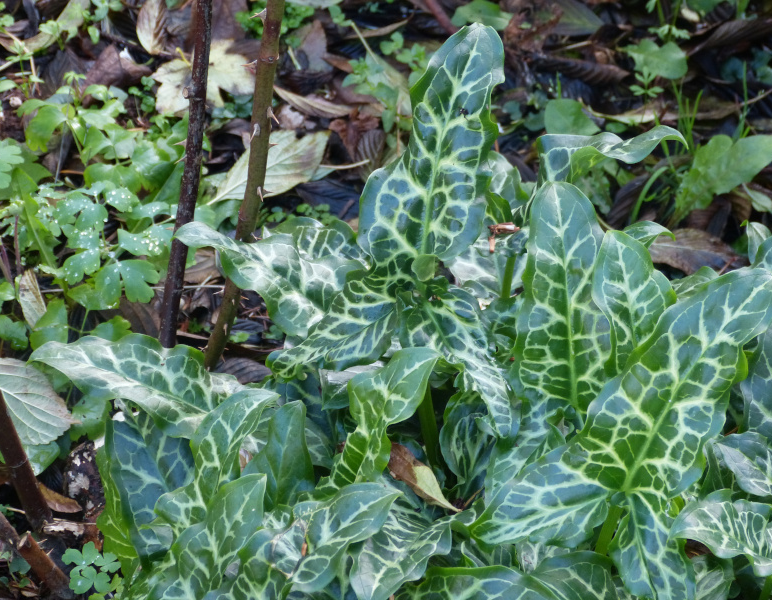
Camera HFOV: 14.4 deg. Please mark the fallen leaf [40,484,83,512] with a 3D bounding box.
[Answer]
[{"bbox_3d":[-0.204,0.124,1.910,0.027,0.012,0.018,0,35,0],"label":"fallen leaf"}]

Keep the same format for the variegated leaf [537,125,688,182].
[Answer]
[{"bbox_3d":[0.143,-0.092,1.950,0.095,0.030,0.040,-3,35,-5],"label":"variegated leaf"}]

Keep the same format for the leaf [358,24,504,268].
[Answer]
[{"bbox_3d":[0.029,-0.093,1.880,0.075,0.155,0.040,18,13,13],"label":"leaf"}]

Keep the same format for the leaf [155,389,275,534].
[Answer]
[{"bbox_3d":[-0.100,0.094,1.790,0.045,0.090,0.040,37,19,7],"label":"leaf"}]

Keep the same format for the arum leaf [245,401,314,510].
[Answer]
[{"bbox_3d":[-0.067,0.099,1.940,0.042,0.071,0.025,5,9,2],"label":"arum leaf"}]

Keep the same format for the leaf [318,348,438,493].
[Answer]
[{"bbox_3d":[-0.009,0.071,1.840,0.050,0.105,0.045,37,18,7],"label":"leaf"}]

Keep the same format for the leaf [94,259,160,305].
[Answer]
[{"bbox_3d":[-0.172,-0.012,2.030,0.043,0.020,0.026,0,35,0],"label":"leaf"}]

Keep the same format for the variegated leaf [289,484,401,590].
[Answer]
[{"bbox_3d":[-0.028,0.146,1.890,0.080,0.028,0.041,-40,65,-12],"label":"variegated leaf"}]

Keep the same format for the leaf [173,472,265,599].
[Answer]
[{"bbox_3d":[-0.103,0.145,1.880,0.045,0.032,0.080,26,78,12],"label":"leaf"}]

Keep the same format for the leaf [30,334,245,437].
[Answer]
[{"bbox_3d":[-0.153,0.053,1.880,0.125,0.040,0.065,10,36,14],"label":"leaf"}]

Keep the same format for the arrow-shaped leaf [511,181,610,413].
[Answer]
[{"bbox_3d":[0.114,-0.001,1.980,0.060,0.150,0.032,-1,9,0],"label":"arrow-shaped leaf"}]

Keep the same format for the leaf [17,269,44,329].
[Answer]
[{"bbox_3d":[-0.262,0.000,2.250,0.018,0.044,0.012,-12,9,-4],"label":"leaf"}]

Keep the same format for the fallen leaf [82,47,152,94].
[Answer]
[{"bbox_3d":[-0.204,-0.174,2.320,0.053,0.022,0.035,0,35,0],"label":"fallen leaf"}]

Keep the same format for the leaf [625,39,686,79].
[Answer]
[{"bbox_3d":[0.220,-0.196,2.480,0.050,0.015,0.040,3,51,3],"label":"leaf"}]

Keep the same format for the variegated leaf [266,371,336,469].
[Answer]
[{"bbox_3d":[-0.052,0.073,1.870,0.040,0.060,0.032,-18,25,-4],"label":"variegated leaf"}]

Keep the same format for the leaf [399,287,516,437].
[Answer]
[{"bbox_3d":[0.049,0.037,1.940,0.046,0.035,0.098,-24,71,-19],"label":"leaf"}]

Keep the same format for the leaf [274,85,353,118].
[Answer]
[{"bbox_3d":[-0.059,-0.163,2.500,0.068,0.016,0.026,12,37,16],"label":"leaf"}]

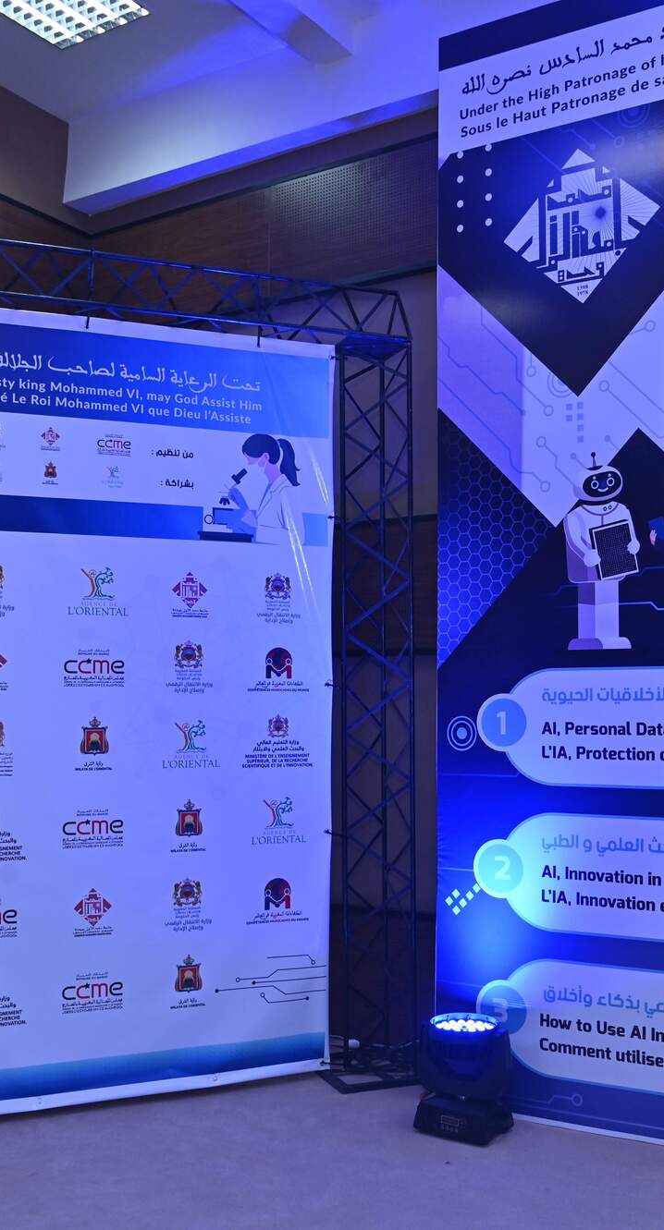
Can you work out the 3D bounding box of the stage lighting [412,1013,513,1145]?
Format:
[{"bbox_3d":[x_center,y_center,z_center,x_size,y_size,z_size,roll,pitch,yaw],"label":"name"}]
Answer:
[{"bbox_3d":[0.458,1.595,4.280,0.310,0.365,0.245,-2,-4,35],"label":"stage lighting"}]

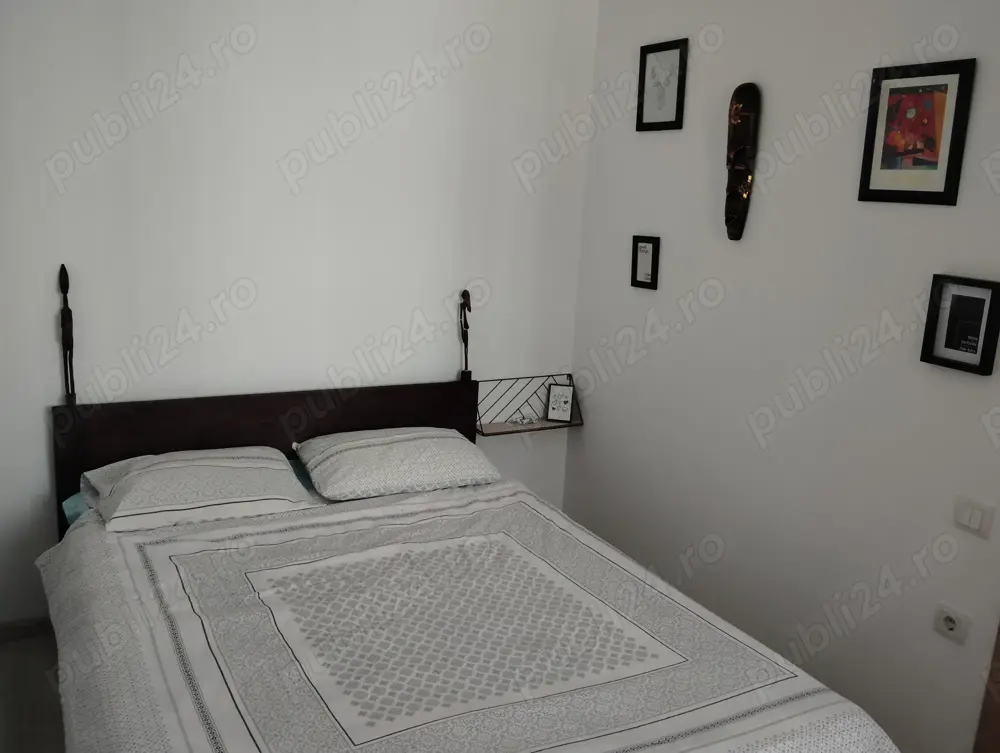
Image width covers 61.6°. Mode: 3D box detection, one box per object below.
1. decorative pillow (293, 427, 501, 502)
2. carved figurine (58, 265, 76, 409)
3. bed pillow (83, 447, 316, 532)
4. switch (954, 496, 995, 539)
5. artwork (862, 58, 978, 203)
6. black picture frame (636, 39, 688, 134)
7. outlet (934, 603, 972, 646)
[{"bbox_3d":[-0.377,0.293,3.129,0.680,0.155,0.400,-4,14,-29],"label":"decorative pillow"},{"bbox_3d":[-1.384,-0.129,2.686,0.036,0.452,0.038,-4,14,-29],"label":"carved figurine"},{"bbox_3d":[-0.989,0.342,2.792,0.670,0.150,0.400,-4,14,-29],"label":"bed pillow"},{"bbox_3d":[1.213,0.362,2.150,0.012,0.083,0.088,-4,14,-29],"label":"switch"},{"bbox_3d":[1.098,-0.640,2.228,0.022,0.355,0.279,-4,14,-29],"label":"artwork"},{"bbox_3d":[0.594,-1.066,3.090,0.018,0.305,0.244,-4,14,-29],"label":"black picture frame"},{"bbox_3d":[1.195,0.658,2.217,0.014,0.080,0.084,-4,14,-29],"label":"outlet"}]

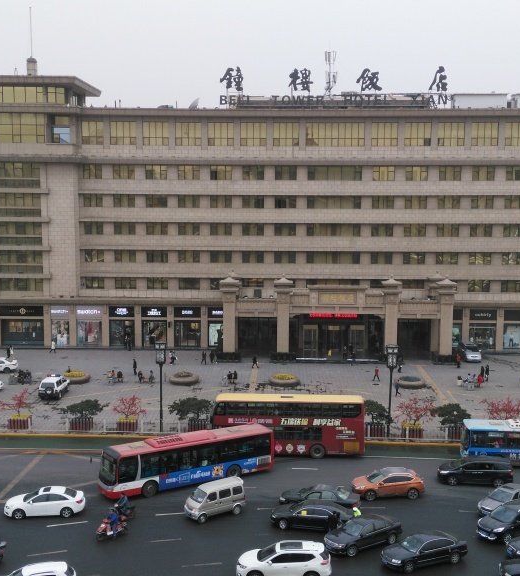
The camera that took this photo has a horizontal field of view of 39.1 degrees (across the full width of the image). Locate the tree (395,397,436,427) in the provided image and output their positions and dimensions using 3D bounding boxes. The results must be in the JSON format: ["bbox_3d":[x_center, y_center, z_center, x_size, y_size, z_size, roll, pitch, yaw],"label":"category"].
[{"bbox_3d":[12.336,9.979,58.127,3.300,2.750,3.000,1,7,3],"label":"tree"}]

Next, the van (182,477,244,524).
[{"bbox_3d":[-2.681,12.521,43.323,3.720,1.860,1.530,-4,7,-33],"label":"van"}]

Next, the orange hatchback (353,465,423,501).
[{"bbox_3d":[8.272,12.409,46.801,4.550,1.620,1.830,0,6,-4],"label":"orange hatchback"}]

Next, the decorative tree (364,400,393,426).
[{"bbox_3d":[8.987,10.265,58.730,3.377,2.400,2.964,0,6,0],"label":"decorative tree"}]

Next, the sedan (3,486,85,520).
[{"bbox_3d":[-12.776,12.693,43.716,4.600,1.480,1.790,0,6,-7],"label":"sedan"}]

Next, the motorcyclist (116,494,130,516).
[{"bbox_3d":[-7.914,12.582,42.506,0.850,1.320,0.620,-3,7,-26],"label":"motorcyclist"}]

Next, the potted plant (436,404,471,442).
[{"bbox_3d":[15.307,10.432,57.592,2.700,2.700,2.300,0,8,1],"label":"potted plant"}]

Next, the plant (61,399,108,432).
[{"bbox_3d":[-14.316,10.233,59.694,3.800,2.400,3.000,1,7,3],"label":"plant"}]

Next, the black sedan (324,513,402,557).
[{"bbox_3d":[5.559,13.153,39.518,4.770,1.460,1.820,-3,7,-29],"label":"black sedan"}]

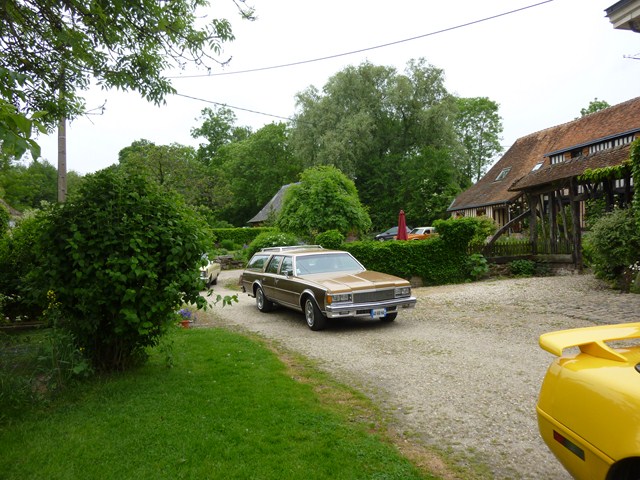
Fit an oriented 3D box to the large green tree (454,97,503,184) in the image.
[{"bbox_3d":[16.700,-7.400,48.000,5.900,15.000,5.900,-2,0,0],"label":"large green tree"}]

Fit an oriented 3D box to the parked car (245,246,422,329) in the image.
[{"bbox_3d":[-0.120,0.970,10.730,2.020,1.510,5.450,-2,0,-26],"label":"parked car"}]

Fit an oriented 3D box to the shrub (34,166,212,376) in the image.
[{"bbox_3d":[-2.728,0.412,6.450,2.450,2.820,2.300,-1,-1,-22],"label":"shrub"}]

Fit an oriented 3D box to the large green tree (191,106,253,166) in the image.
[{"bbox_3d":[-10.016,-6.864,47.000,6.600,13.500,6.400,-1,-1,-11],"label":"large green tree"}]

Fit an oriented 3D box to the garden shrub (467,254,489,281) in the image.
[{"bbox_3d":[5.830,0.980,17.100,0.840,1.060,0.800,-2,0,18],"label":"garden shrub"}]

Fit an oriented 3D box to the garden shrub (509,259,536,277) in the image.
[{"bbox_3d":[7.890,1.070,18.000,1.080,0.750,0.950,-2,-1,24],"label":"garden shrub"}]

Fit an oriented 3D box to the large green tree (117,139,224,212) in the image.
[{"bbox_3d":[-10.674,-3.606,33.000,7.700,7.300,7.000,-1,-1,-22],"label":"large green tree"}]

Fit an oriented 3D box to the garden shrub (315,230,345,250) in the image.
[{"bbox_3d":[0.360,0.133,17.500,1.130,1.000,1.100,-1,-1,0],"label":"garden shrub"}]

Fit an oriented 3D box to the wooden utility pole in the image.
[{"bbox_3d":[-8.630,-2.250,15.500,0.280,8.100,0.280,-2,0,0],"label":"wooden utility pole"}]

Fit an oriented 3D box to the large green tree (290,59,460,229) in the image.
[{"bbox_3d":[5.163,-8.420,43.000,15.800,17.200,14.500,-1,-1,6],"label":"large green tree"}]

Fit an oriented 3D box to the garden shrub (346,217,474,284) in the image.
[{"bbox_3d":[3.088,0.354,15.600,5.600,2.300,1.300,-1,-1,-30],"label":"garden shrub"}]

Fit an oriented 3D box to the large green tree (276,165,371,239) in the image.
[{"bbox_3d":[0.220,-2.000,28.000,5.700,5.100,5.400,-2,0,0],"label":"large green tree"}]

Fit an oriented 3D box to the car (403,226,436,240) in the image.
[{"bbox_3d":[7.390,-0.160,33.000,4.300,1.430,1.700,-1,-1,-35],"label":"car"}]

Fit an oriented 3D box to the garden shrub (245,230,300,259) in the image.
[{"bbox_3d":[-2.107,0.288,20.500,2.450,1.450,2.100,-1,-1,-6],"label":"garden shrub"}]

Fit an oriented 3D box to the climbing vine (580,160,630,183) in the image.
[{"bbox_3d":[9.171,-2.208,14.900,0.600,0.600,3.100,-1,-1,-3],"label":"climbing vine"}]

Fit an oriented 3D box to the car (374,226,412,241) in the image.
[{"bbox_3d":[6.740,-0.410,41.000,4.250,1.480,1.720,-2,0,-18],"label":"car"}]

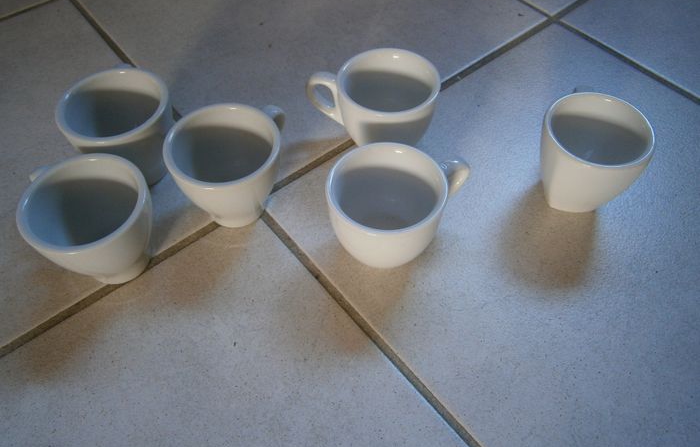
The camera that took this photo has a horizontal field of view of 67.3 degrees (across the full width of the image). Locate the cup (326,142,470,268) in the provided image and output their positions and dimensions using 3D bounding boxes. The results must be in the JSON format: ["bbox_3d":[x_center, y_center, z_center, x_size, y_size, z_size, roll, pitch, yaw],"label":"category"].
[{"bbox_3d":[0.030,-0.007,0.305,0.085,0.058,0.063,-22,58,-14],"label":"cup"}]

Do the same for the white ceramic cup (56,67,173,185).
[{"bbox_3d":[-0.145,-0.063,0.346,0.064,0.059,0.084,-13,56,-9],"label":"white ceramic cup"}]

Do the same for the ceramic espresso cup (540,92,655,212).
[{"bbox_3d":[0.145,-0.045,0.330,0.061,0.059,0.079,6,55,5],"label":"ceramic espresso cup"}]

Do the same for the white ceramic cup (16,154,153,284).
[{"bbox_3d":[-0.147,0.000,0.302,0.086,0.059,0.066,31,61,20],"label":"white ceramic cup"}]

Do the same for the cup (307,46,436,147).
[{"bbox_3d":[0.014,-0.074,0.353,0.087,0.057,0.065,5,55,4],"label":"cup"}]

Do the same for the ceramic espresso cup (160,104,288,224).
[{"bbox_3d":[-0.066,-0.035,0.325,0.065,0.059,0.083,34,62,22],"label":"ceramic espresso cup"}]

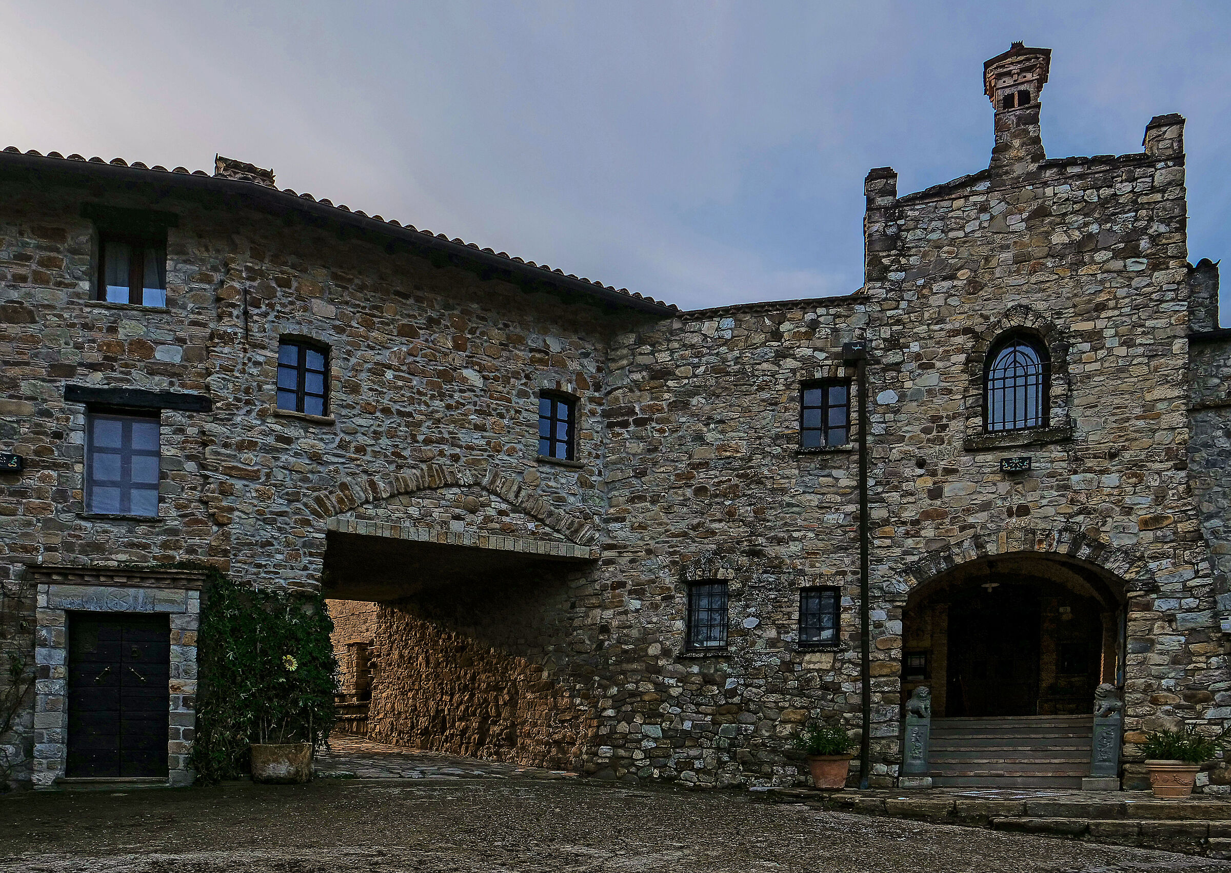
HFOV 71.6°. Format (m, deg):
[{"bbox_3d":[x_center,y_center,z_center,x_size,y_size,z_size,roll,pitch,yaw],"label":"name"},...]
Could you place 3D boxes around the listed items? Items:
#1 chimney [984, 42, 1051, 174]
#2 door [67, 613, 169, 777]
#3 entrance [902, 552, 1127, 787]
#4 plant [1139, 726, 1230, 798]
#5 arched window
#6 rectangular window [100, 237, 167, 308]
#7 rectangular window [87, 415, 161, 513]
[{"bbox_3d":[5.934,-4.841,12.600,0.780,1.860,0.780,-1,-5,18],"label":"chimney"},{"bbox_3d":[-6.175,3.219,10.600,1.110,2.000,0.130,1,-5,-15],"label":"door"},{"bbox_3d":[5.406,3.163,11.575,2.650,2.980,0.600,-1,-5,16],"label":"entrance"},{"bbox_3d":[6.920,3.973,10.400,0.860,0.740,0.760,-1,-5,16],"label":"plant"},{"bbox_3d":[5.468,-0.734,11.637,0.770,1.270,0.100,-1,-5,16],"label":"arched window"},{"bbox_3d":[-6.040,-2.074,10.700,0.750,0.880,0.140,1,-5,-15],"label":"rectangular window"},{"bbox_3d":[-5.676,0.316,9.839,0.730,1.140,0.120,1,-5,-14],"label":"rectangular window"}]

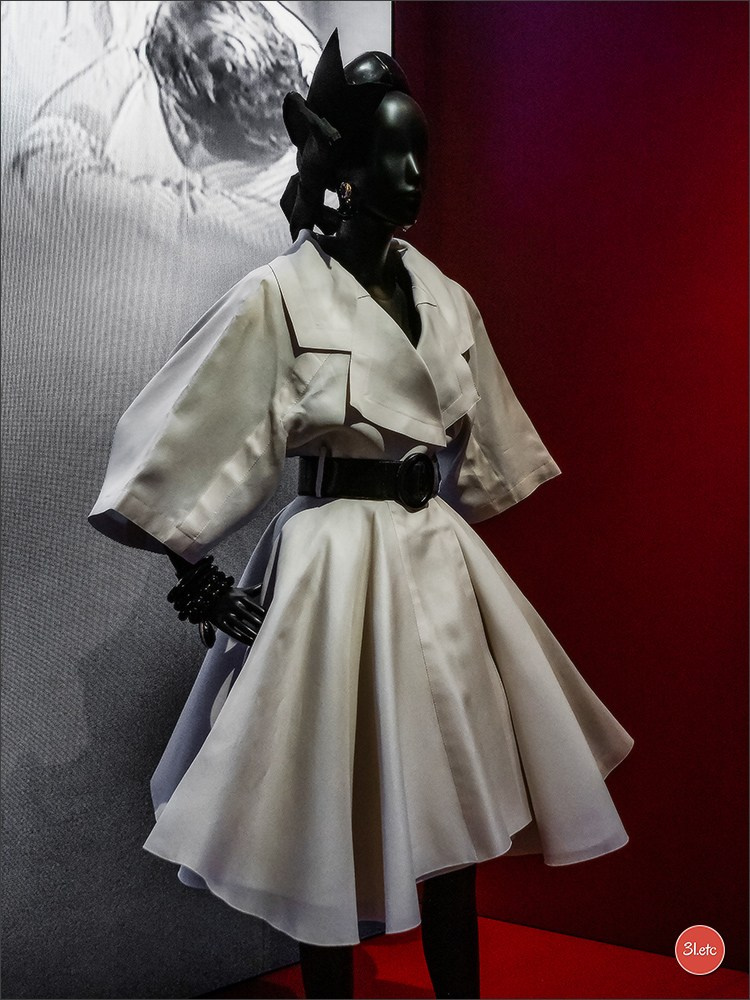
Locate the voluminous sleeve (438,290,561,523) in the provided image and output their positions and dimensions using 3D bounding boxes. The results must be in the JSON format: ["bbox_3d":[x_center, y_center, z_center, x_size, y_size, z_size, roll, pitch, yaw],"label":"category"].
[{"bbox_3d":[0.181,-0.168,1.929,0.260,0.425,0.270,4,6,44],"label":"voluminous sleeve"}]

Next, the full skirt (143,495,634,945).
[{"bbox_3d":[0.000,0.252,1.780,0.710,0.570,0.760,4,6,44],"label":"full skirt"}]

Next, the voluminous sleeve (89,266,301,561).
[{"bbox_3d":[-0.255,-0.138,1.537,0.280,0.425,0.280,4,6,44],"label":"voluminous sleeve"}]

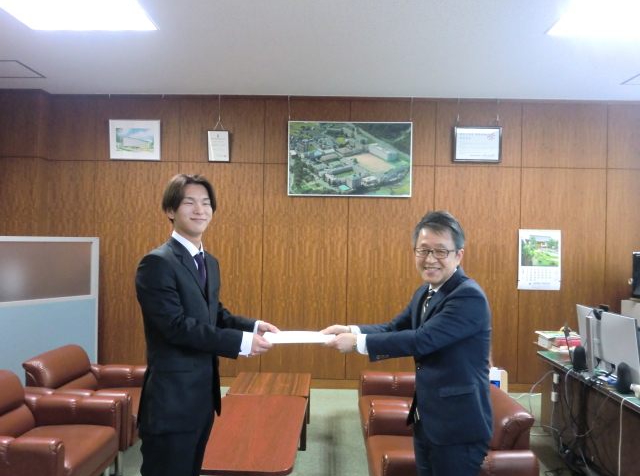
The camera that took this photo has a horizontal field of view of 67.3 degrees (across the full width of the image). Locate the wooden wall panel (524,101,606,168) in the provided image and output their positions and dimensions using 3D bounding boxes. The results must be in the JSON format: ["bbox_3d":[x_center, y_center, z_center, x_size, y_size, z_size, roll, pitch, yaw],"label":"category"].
[{"bbox_3d":[2.525,-1.058,4.970,0.882,0.683,0.050,1,0,1],"label":"wooden wall panel"}]

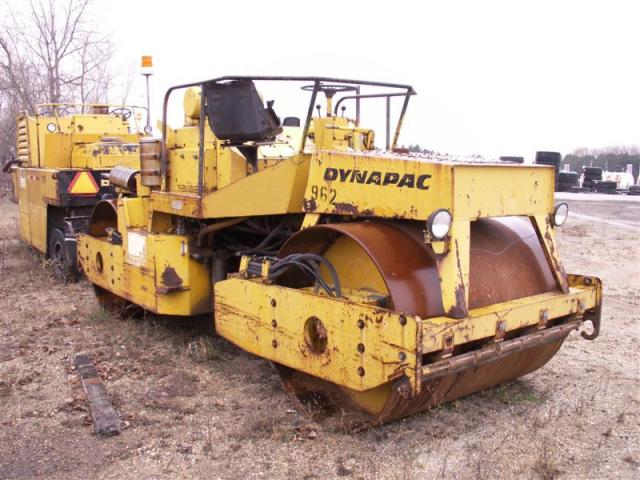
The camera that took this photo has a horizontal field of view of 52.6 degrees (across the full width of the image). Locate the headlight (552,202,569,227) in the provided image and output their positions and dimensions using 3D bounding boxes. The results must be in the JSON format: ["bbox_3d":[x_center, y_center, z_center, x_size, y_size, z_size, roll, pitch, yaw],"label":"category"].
[{"bbox_3d":[1.589,-0.169,4.310,0.165,0.170,0.100,-4,8,-39],"label":"headlight"}]

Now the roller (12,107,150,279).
[{"bbox_3d":[-4.230,-0.930,11.400,1.650,2.550,4.500,-3,7,-33],"label":"roller"}]

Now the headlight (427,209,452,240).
[{"bbox_3d":[0.642,-0.083,3.550,0.165,0.170,0.100,-4,8,-39],"label":"headlight"}]

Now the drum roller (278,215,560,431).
[{"bbox_3d":[0.696,0.494,4.491,1.710,1.267,1.267,-4,8,-39],"label":"drum roller"}]

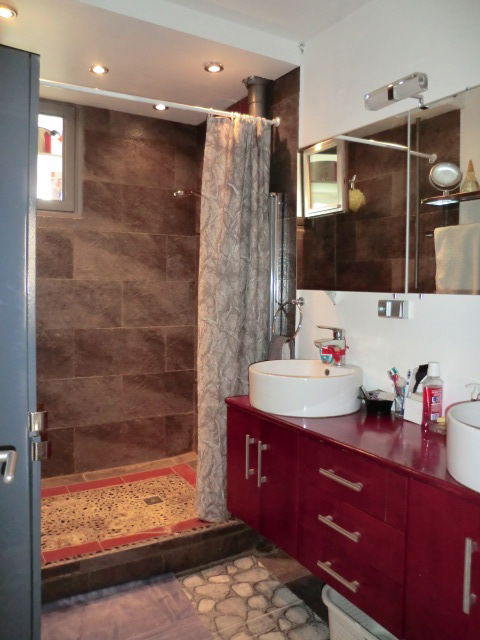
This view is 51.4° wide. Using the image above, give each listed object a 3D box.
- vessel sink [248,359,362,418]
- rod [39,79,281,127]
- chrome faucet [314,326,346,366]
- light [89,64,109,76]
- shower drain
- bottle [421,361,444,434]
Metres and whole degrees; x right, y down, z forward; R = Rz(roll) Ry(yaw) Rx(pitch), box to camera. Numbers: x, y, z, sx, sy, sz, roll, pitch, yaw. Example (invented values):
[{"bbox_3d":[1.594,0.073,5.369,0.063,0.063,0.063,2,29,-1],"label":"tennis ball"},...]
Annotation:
[{"bbox_3d":[0.257,0.262,1.976,0.444,0.142,0.444,0,4,0],"label":"vessel sink"},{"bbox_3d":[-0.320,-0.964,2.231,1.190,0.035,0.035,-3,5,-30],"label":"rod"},{"bbox_3d":[0.366,0.108,2.021,0.147,0.160,0.048,-2,5,-30],"label":"chrome faucet"},{"bbox_3d":[-0.696,-1.234,2.465,0.090,0.020,0.090,0,4,0],"label":"light"},{"bbox_3d":[-0.467,0.977,2.697,0.088,0.010,0.088,-2,5,-30],"label":"shower drain"},{"bbox_3d":[0.629,0.252,1.626,0.073,0.217,0.047,-1,4,-18],"label":"bottle"}]

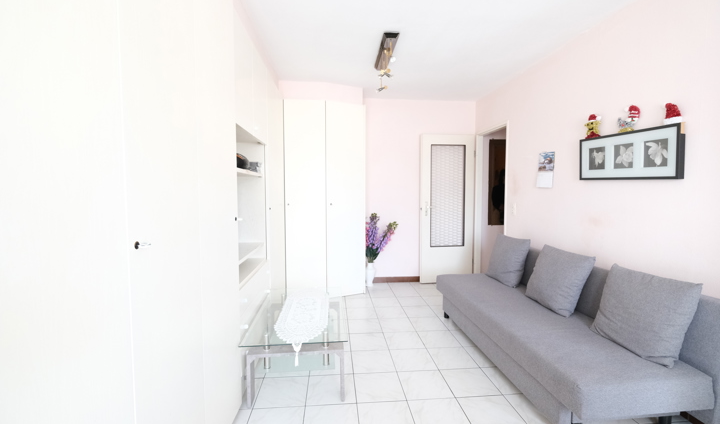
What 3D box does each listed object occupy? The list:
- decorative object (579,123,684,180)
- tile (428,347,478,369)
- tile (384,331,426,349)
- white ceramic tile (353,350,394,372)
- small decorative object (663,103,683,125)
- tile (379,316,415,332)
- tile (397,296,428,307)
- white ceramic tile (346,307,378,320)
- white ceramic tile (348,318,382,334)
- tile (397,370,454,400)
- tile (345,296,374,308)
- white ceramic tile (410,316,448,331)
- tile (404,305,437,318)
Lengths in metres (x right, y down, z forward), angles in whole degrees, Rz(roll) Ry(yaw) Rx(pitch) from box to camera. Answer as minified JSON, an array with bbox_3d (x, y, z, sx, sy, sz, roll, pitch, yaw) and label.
[{"bbox_3d":[1.769,-0.374,2.012,0.042,0.310,0.675,0,4,-5],"label":"decorative object"},{"bbox_3d":[0.706,1.123,2.307,0.300,0.010,0.300,0,4,-5],"label":"tile"},{"bbox_3d":[0.368,1.084,2.532,0.298,0.012,0.297,0,3,-5],"label":"tile"},{"bbox_3d":[0.100,1.122,2.248,0.300,0.010,0.298,0,3,-5],"label":"white ceramic tile"},{"bbox_3d":[1.761,-0.555,1.691,0.055,0.115,0.078,0,3,-5],"label":"small decorative object"},{"bbox_3d":[0.344,1.067,2.825,0.298,0.012,0.297,0,3,-5],"label":"tile"},{"bbox_3d":[0.595,1.030,3.434,0.298,0.012,0.297,0,3,-5],"label":"tile"},{"bbox_3d":[0.021,1.051,3.093,0.298,0.012,0.297,0,3,-5],"label":"white ceramic tile"},{"bbox_3d":[0.048,1.087,2.842,0.300,0.010,0.300,0,4,-5],"label":"white ceramic tile"},{"bbox_3d":[0.427,1.144,1.988,0.300,0.010,0.300,0,4,-5],"label":"tile"},{"bbox_3d":[-0.003,1.033,3.386,0.298,0.012,0.297,0,3,-5],"label":"tile"},{"bbox_3d":[0.656,1.084,2.888,0.300,0.010,0.298,0,3,-5],"label":"white ceramic tile"},{"bbox_3d":[0.619,1.048,3.142,0.298,0.012,0.297,0,3,-5],"label":"tile"}]

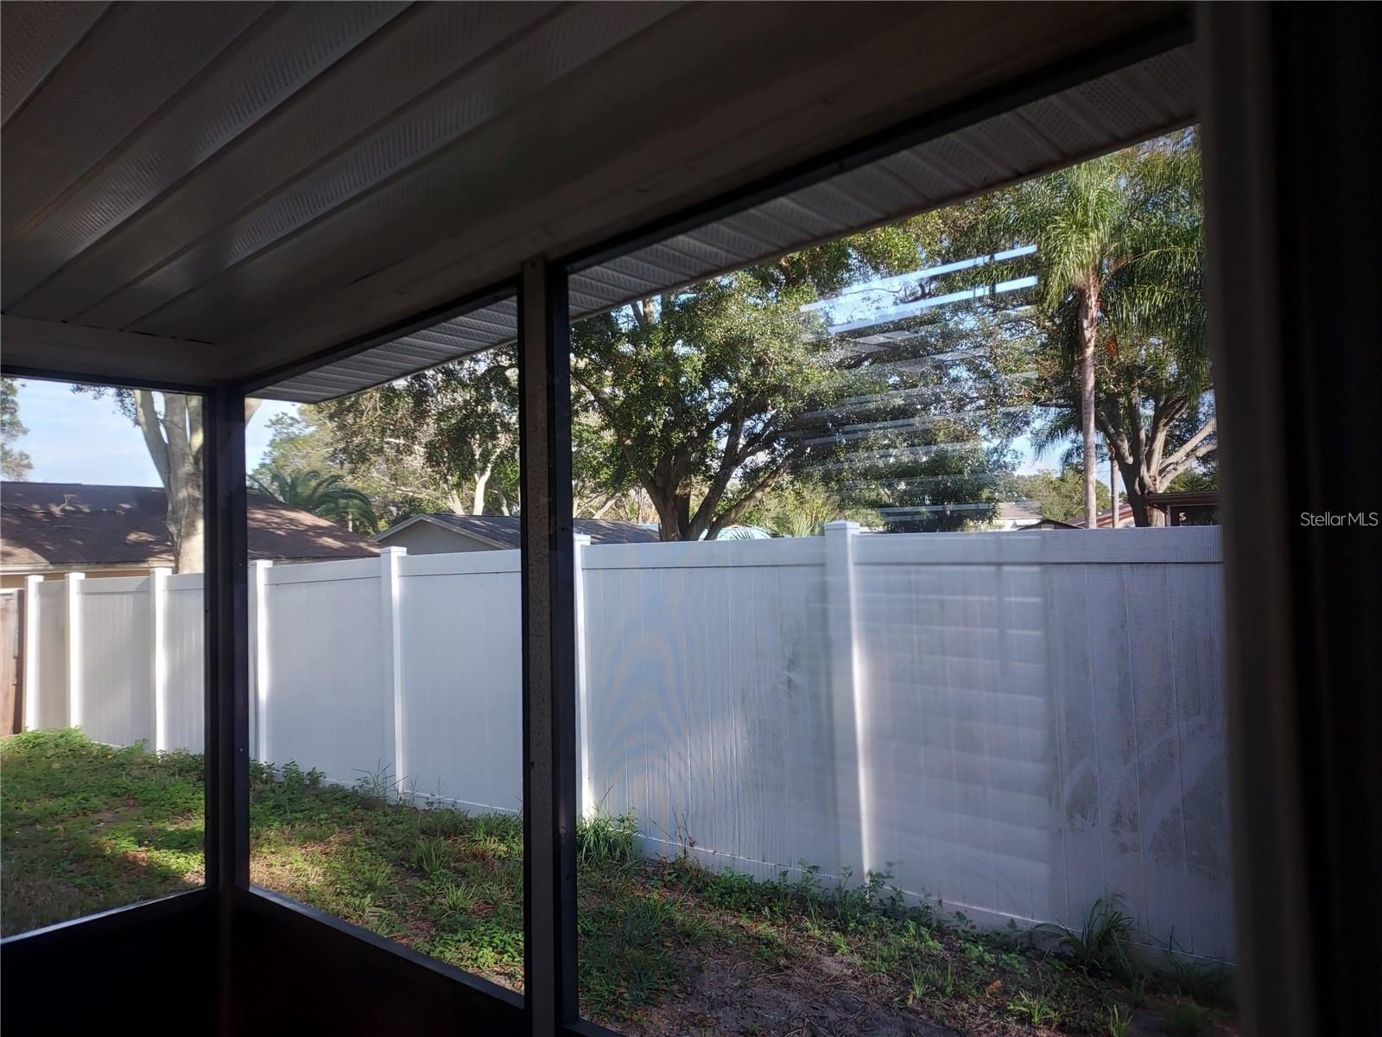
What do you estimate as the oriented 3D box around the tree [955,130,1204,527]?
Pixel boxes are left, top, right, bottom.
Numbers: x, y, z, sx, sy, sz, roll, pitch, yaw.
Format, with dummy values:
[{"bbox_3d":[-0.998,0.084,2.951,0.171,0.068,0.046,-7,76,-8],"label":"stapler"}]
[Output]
[{"bbox_3d":[8.443,-2.830,20.500,5.300,10.300,5.200,-3,-3,23],"label":"tree"}]

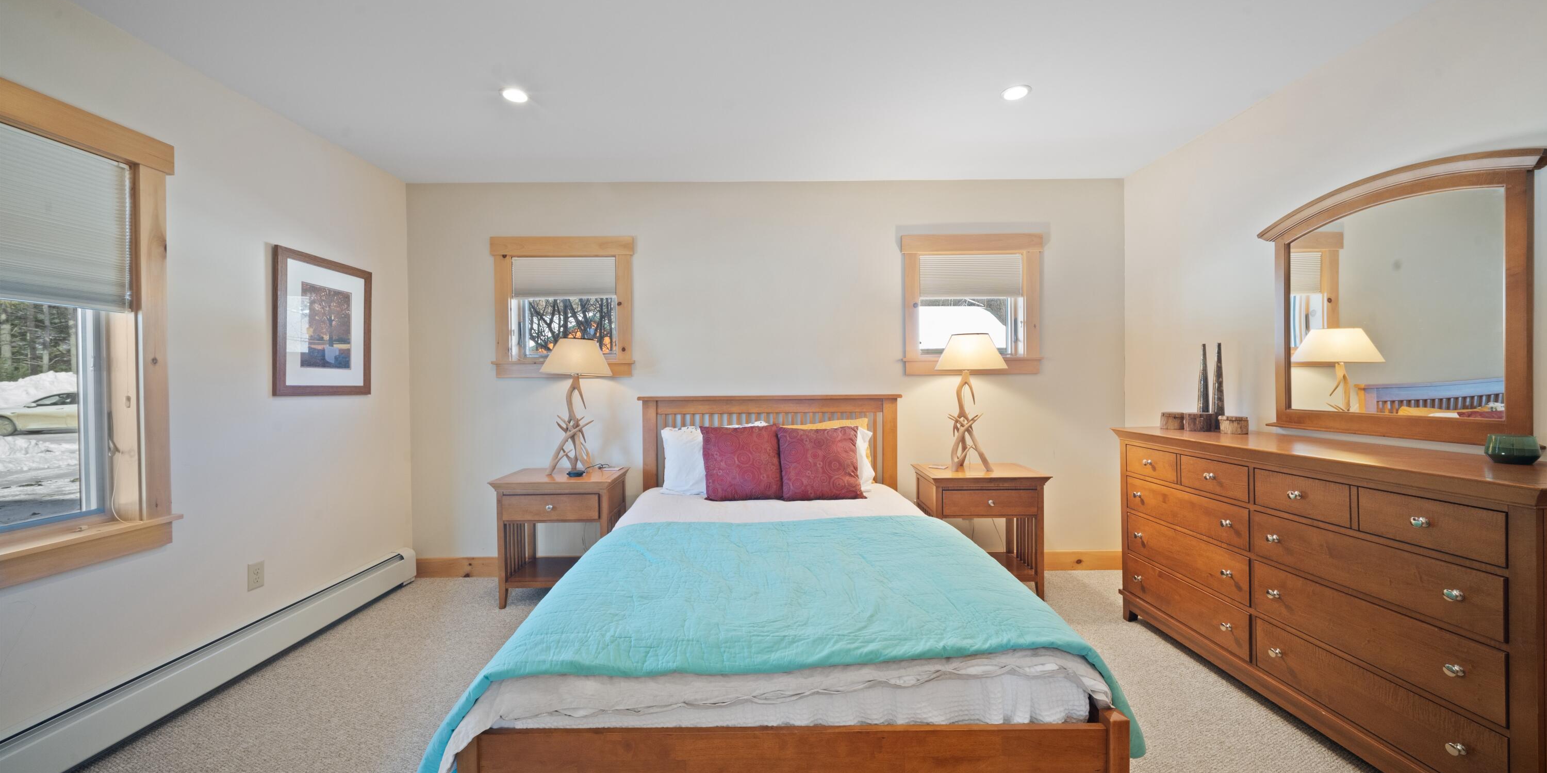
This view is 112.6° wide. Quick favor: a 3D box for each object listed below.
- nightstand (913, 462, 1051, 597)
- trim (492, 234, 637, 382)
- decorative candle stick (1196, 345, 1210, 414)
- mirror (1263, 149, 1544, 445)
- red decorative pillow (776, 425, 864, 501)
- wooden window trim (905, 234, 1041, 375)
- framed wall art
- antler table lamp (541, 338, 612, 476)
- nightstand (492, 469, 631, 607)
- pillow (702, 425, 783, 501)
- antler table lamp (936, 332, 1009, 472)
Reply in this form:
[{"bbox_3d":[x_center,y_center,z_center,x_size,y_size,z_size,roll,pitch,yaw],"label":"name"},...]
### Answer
[{"bbox_3d":[1.188,0.825,2.979,0.625,0.678,0.460,0,1,0],"label":"nightstand"},{"bbox_3d":[-1.297,-0.489,3.215,0.880,0.865,0.100,0,1,0],"label":"trim"},{"bbox_3d":[2.056,0.000,2.470,0.062,0.405,0.062,0,1,0],"label":"decorative candle stick"},{"bbox_3d":[2.144,-0.292,1.827,0.080,0.920,0.840,0,1,0],"label":"mirror"},{"bbox_3d":[0.251,0.422,2.816,0.450,0.420,0.150,0,-19,0],"label":"red decorative pillow"},{"bbox_3d":[1.230,-0.506,3.227,0.870,0.865,0.100,0,1,0],"label":"wooden window trim"},{"bbox_3d":[-2.240,-0.293,2.587,0.030,0.680,0.575,0,1,0],"label":"framed wall art"},{"bbox_3d":[-1.120,0.117,2.931,0.415,0.775,0.415,0,1,0],"label":"antler table lamp"},{"bbox_3d":[-1.187,0.845,2.943,0.625,0.678,0.465,0,1,0],"label":"nightstand"},{"bbox_3d":[-0.175,0.419,2.814,0.430,0.420,0.150,0,-19,0],"label":"pillow"},{"bbox_3d":[1.133,0.092,2.942,0.415,0.785,0.415,0,1,0],"label":"antler table lamp"}]

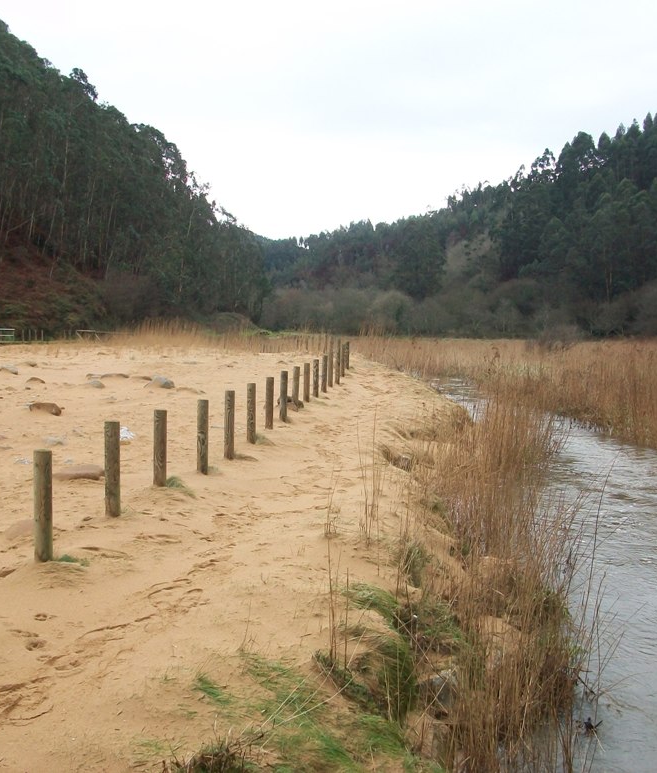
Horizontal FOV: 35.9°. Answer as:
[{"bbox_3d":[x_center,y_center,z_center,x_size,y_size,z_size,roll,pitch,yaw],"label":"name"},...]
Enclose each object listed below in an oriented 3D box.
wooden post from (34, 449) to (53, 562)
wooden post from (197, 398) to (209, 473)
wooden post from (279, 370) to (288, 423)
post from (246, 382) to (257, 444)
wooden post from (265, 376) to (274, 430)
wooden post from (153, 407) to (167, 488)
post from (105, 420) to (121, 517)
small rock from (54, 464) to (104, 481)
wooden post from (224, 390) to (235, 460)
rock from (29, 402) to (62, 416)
[{"bbox_3d":[-1.855,0.779,6.588,0.118,0.720,0.118,1,3,0],"label":"wooden post"},{"bbox_3d":[-1.363,0.554,11.013,0.118,0.807,0.118,1,3,0],"label":"wooden post"},{"bbox_3d":[-0.755,0.172,17.208,0.118,0.855,0.118,1,3,0],"label":"wooden post"},{"bbox_3d":[-1.064,0.377,14.062,0.118,0.837,0.118,1,3,0],"label":"post"},{"bbox_3d":[-0.899,0.261,15.556,0.118,0.799,0.118,1,3,0],"label":"wooden post"},{"bbox_3d":[-1.575,0.580,9.489,0.118,0.714,0.118,1,3,0],"label":"wooden post"},{"bbox_3d":[-1.681,0.645,7.896,0.118,0.739,0.118,1,3,0],"label":"post"},{"bbox_3d":[-2.435,0.836,9.900,0.520,0.120,0.340,1,3,0],"label":"small rock"},{"bbox_3d":[-1.217,0.484,12.508,0.118,0.854,0.118,1,3,0],"label":"wooden post"},{"bbox_3d":[-4.863,0.387,17.400,0.550,0.180,0.340,1,3,0],"label":"rock"}]

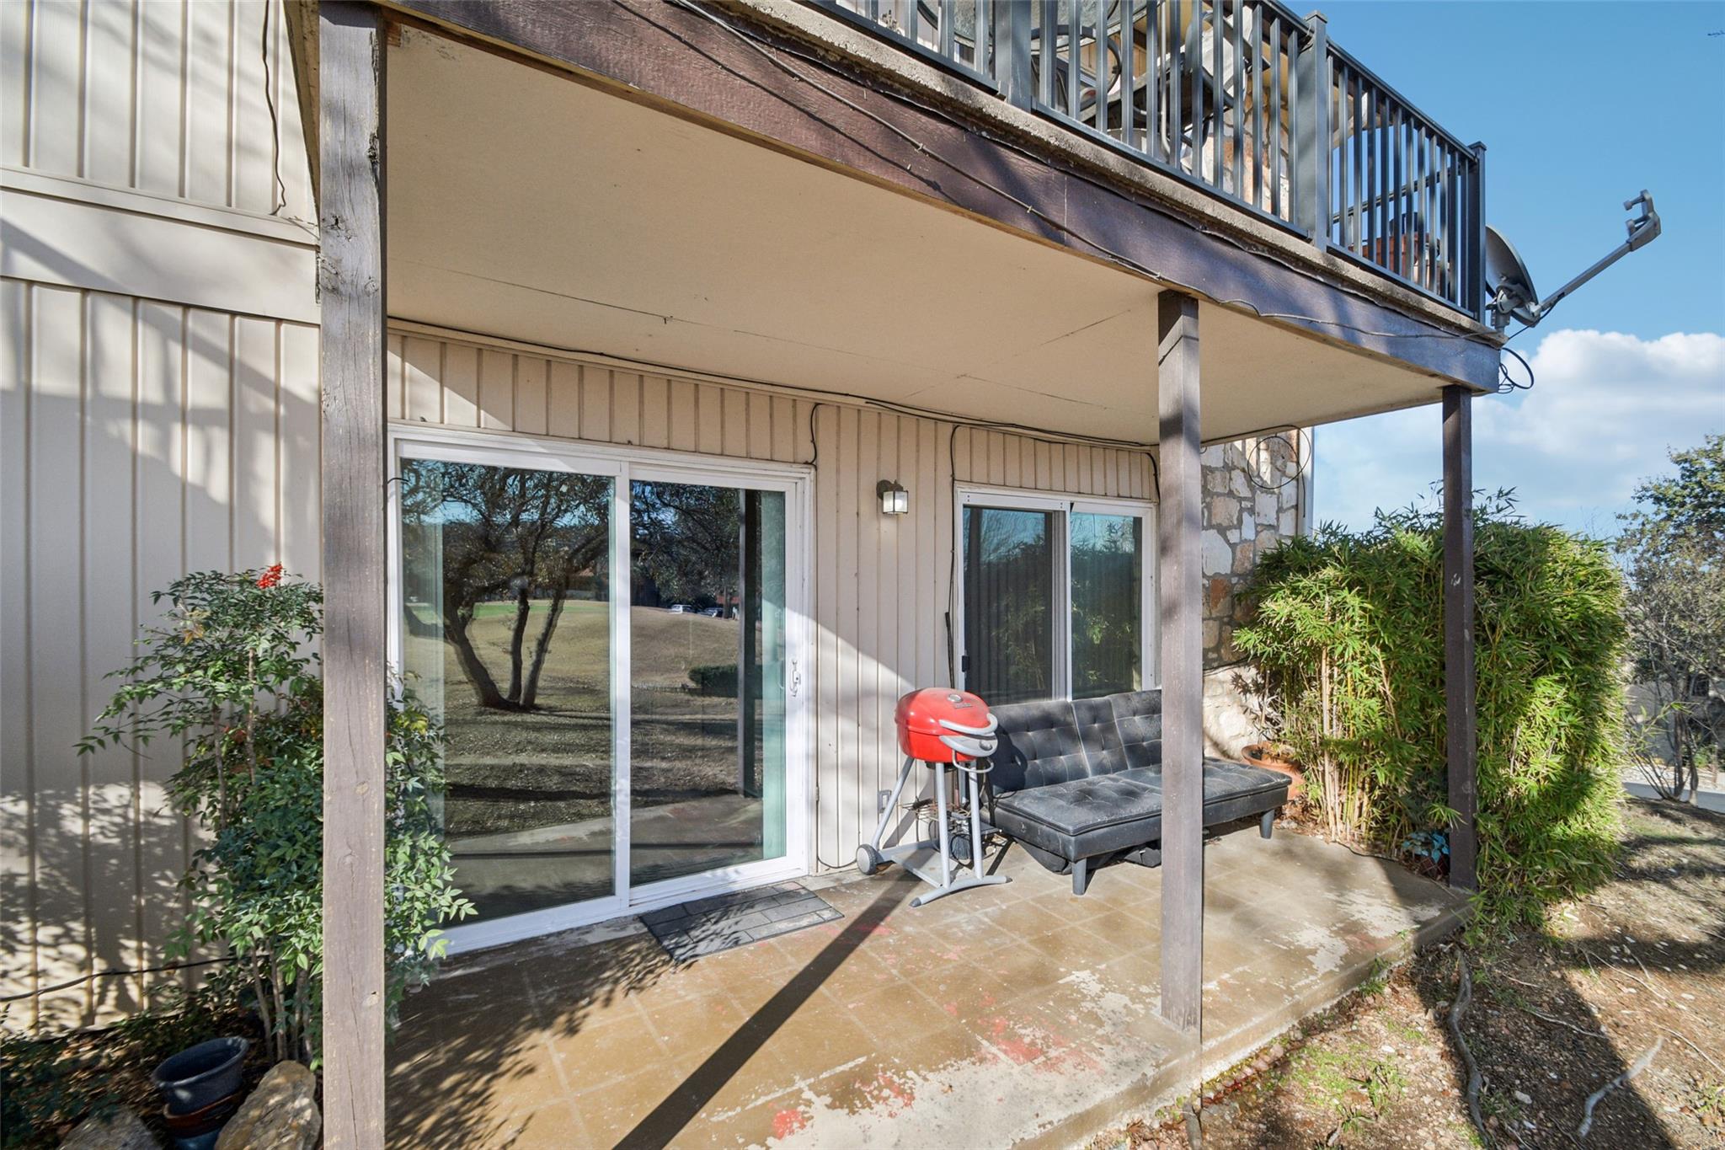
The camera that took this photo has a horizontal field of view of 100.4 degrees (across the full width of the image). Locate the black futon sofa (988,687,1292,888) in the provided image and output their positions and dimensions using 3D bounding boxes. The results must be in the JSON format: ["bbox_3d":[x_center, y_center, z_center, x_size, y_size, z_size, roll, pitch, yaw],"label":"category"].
[{"bbox_3d":[1.559,1.145,4.198,1.790,0.790,0.840,0,-1,-32],"label":"black futon sofa"}]

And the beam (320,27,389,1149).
[{"bbox_3d":[-0.895,0.275,1.266,0.090,2.460,0.090,0,-1,-32],"label":"beam"}]

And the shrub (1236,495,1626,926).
[{"bbox_3d":[3.226,0.671,4.258,1.400,2.000,1.600,0,-1,-32],"label":"shrub"}]

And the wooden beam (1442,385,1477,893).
[{"bbox_3d":[2.964,0.303,3.561,0.090,2.460,0.090,0,-1,-32],"label":"wooden beam"}]

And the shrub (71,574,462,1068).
[{"bbox_3d":[-1.785,0.761,2.252,0.950,1.580,0.780,0,-1,-32],"label":"shrub"}]

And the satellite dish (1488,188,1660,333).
[{"bbox_3d":[3.300,-1.500,3.470,0.700,0.580,0.580,0,-1,35],"label":"satellite dish"}]

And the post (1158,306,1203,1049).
[{"bbox_3d":[1.076,0.289,2.451,0.090,2.460,0.090,0,-1,-32],"label":"post"}]

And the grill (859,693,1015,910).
[{"bbox_3d":[0.394,1.053,3.631,0.670,0.960,0.600,0,-1,-32],"label":"grill"}]

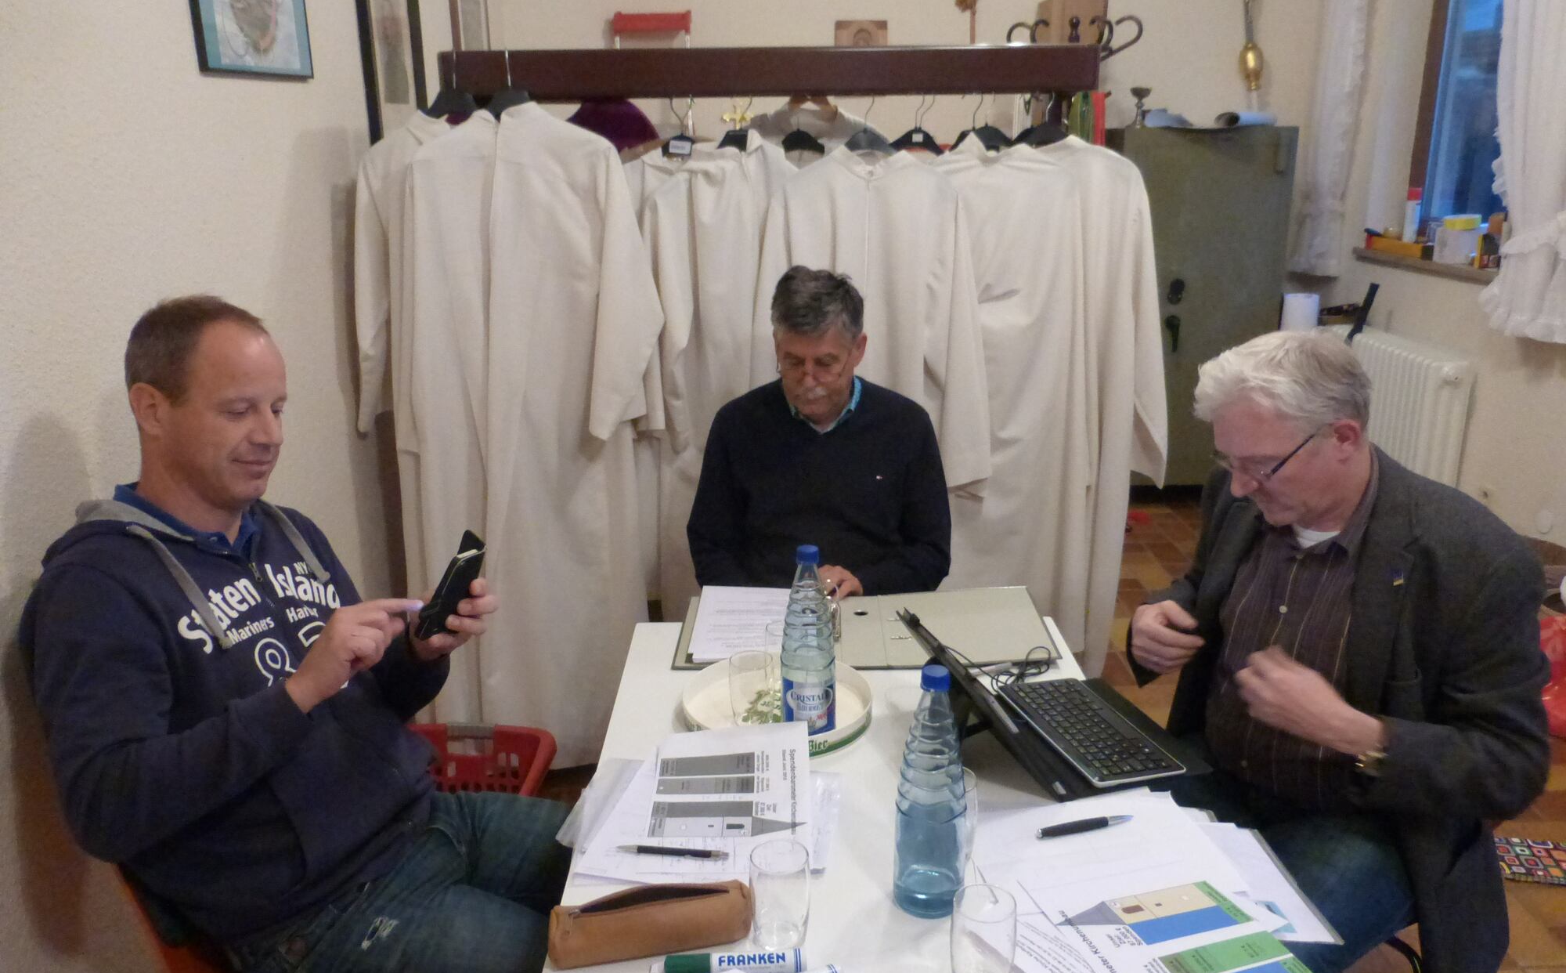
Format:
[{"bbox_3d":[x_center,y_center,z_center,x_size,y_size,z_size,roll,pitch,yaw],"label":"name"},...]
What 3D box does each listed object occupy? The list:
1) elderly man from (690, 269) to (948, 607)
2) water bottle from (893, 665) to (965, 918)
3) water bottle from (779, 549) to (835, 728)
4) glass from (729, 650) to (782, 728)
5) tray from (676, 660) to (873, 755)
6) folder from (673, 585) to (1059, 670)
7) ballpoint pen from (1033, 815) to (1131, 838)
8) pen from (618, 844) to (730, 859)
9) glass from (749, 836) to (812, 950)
[{"bbox_3d":[0.070,0.280,2.178,0.540,1.340,0.750,-1,17,0],"label":"elderly man"},{"bbox_3d":[0.167,0.338,1.273,0.082,0.287,0.082,-1,17,0],"label":"water bottle"},{"bbox_3d":[0.037,0.224,1.634,0.081,0.286,0.081,-1,17,0],"label":"water bottle"},{"bbox_3d":[-0.047,0.306,1.696,0.065,0.099,0.065,-1,17,0],"label":"glass"},{"bbox_3d":[-0.007,0.332,1.727,0.287,0.036,0.287,-1,17,0],"label":"tray"},{"bbox_3d":[0.146,0.223,2.037,0.650,0.060,0.320,-1,17,-2],"label":"folder"},{"bbox_3d":[0.380,0.426,1.422,0.139,0.013,0.013,-5,18,-14],"label":"ballpoint pen"},{"bbox_3d":[-0.136,0.449,1.391,0.140,0.011,0.011,1,17,6],"label":"pen"},{"bbox_3d":[-0.002,0.451,1.250,0.066,0.097,0.066,-1,17,0],"label":"glass"}]

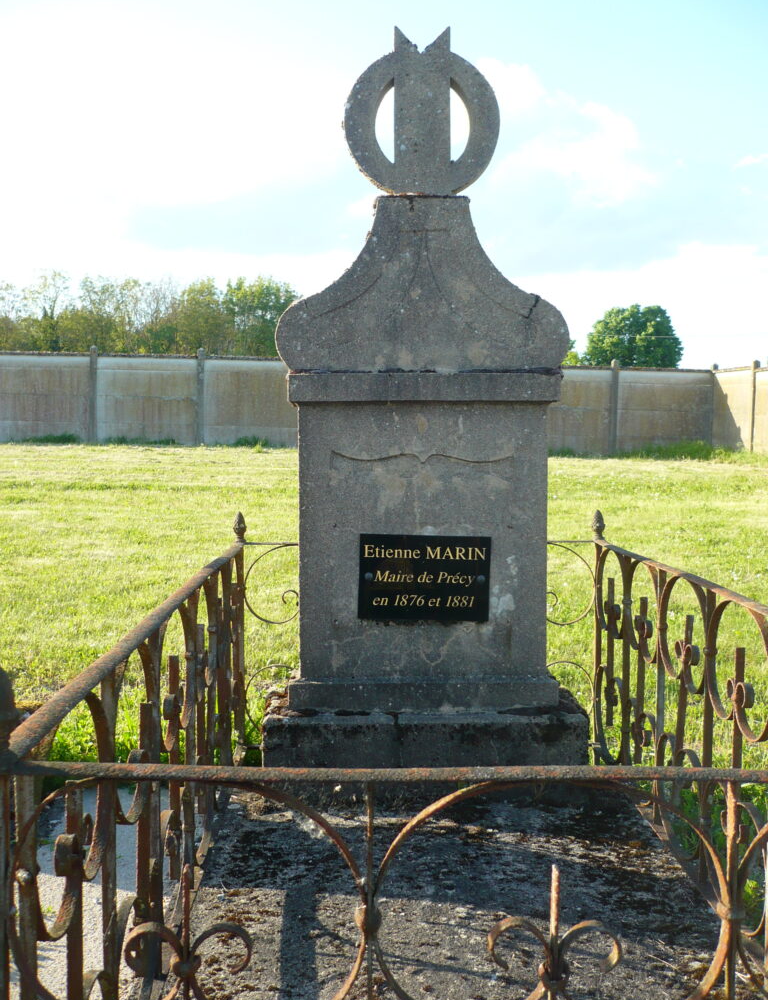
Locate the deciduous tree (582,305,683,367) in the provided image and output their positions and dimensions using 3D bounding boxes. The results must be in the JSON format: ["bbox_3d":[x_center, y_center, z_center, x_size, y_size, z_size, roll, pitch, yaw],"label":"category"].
[{"bbox_3d":[15.700,-7.300,65.000,6.300,9.900,6.300,2,3,13],"label":"deciduous tree"}]

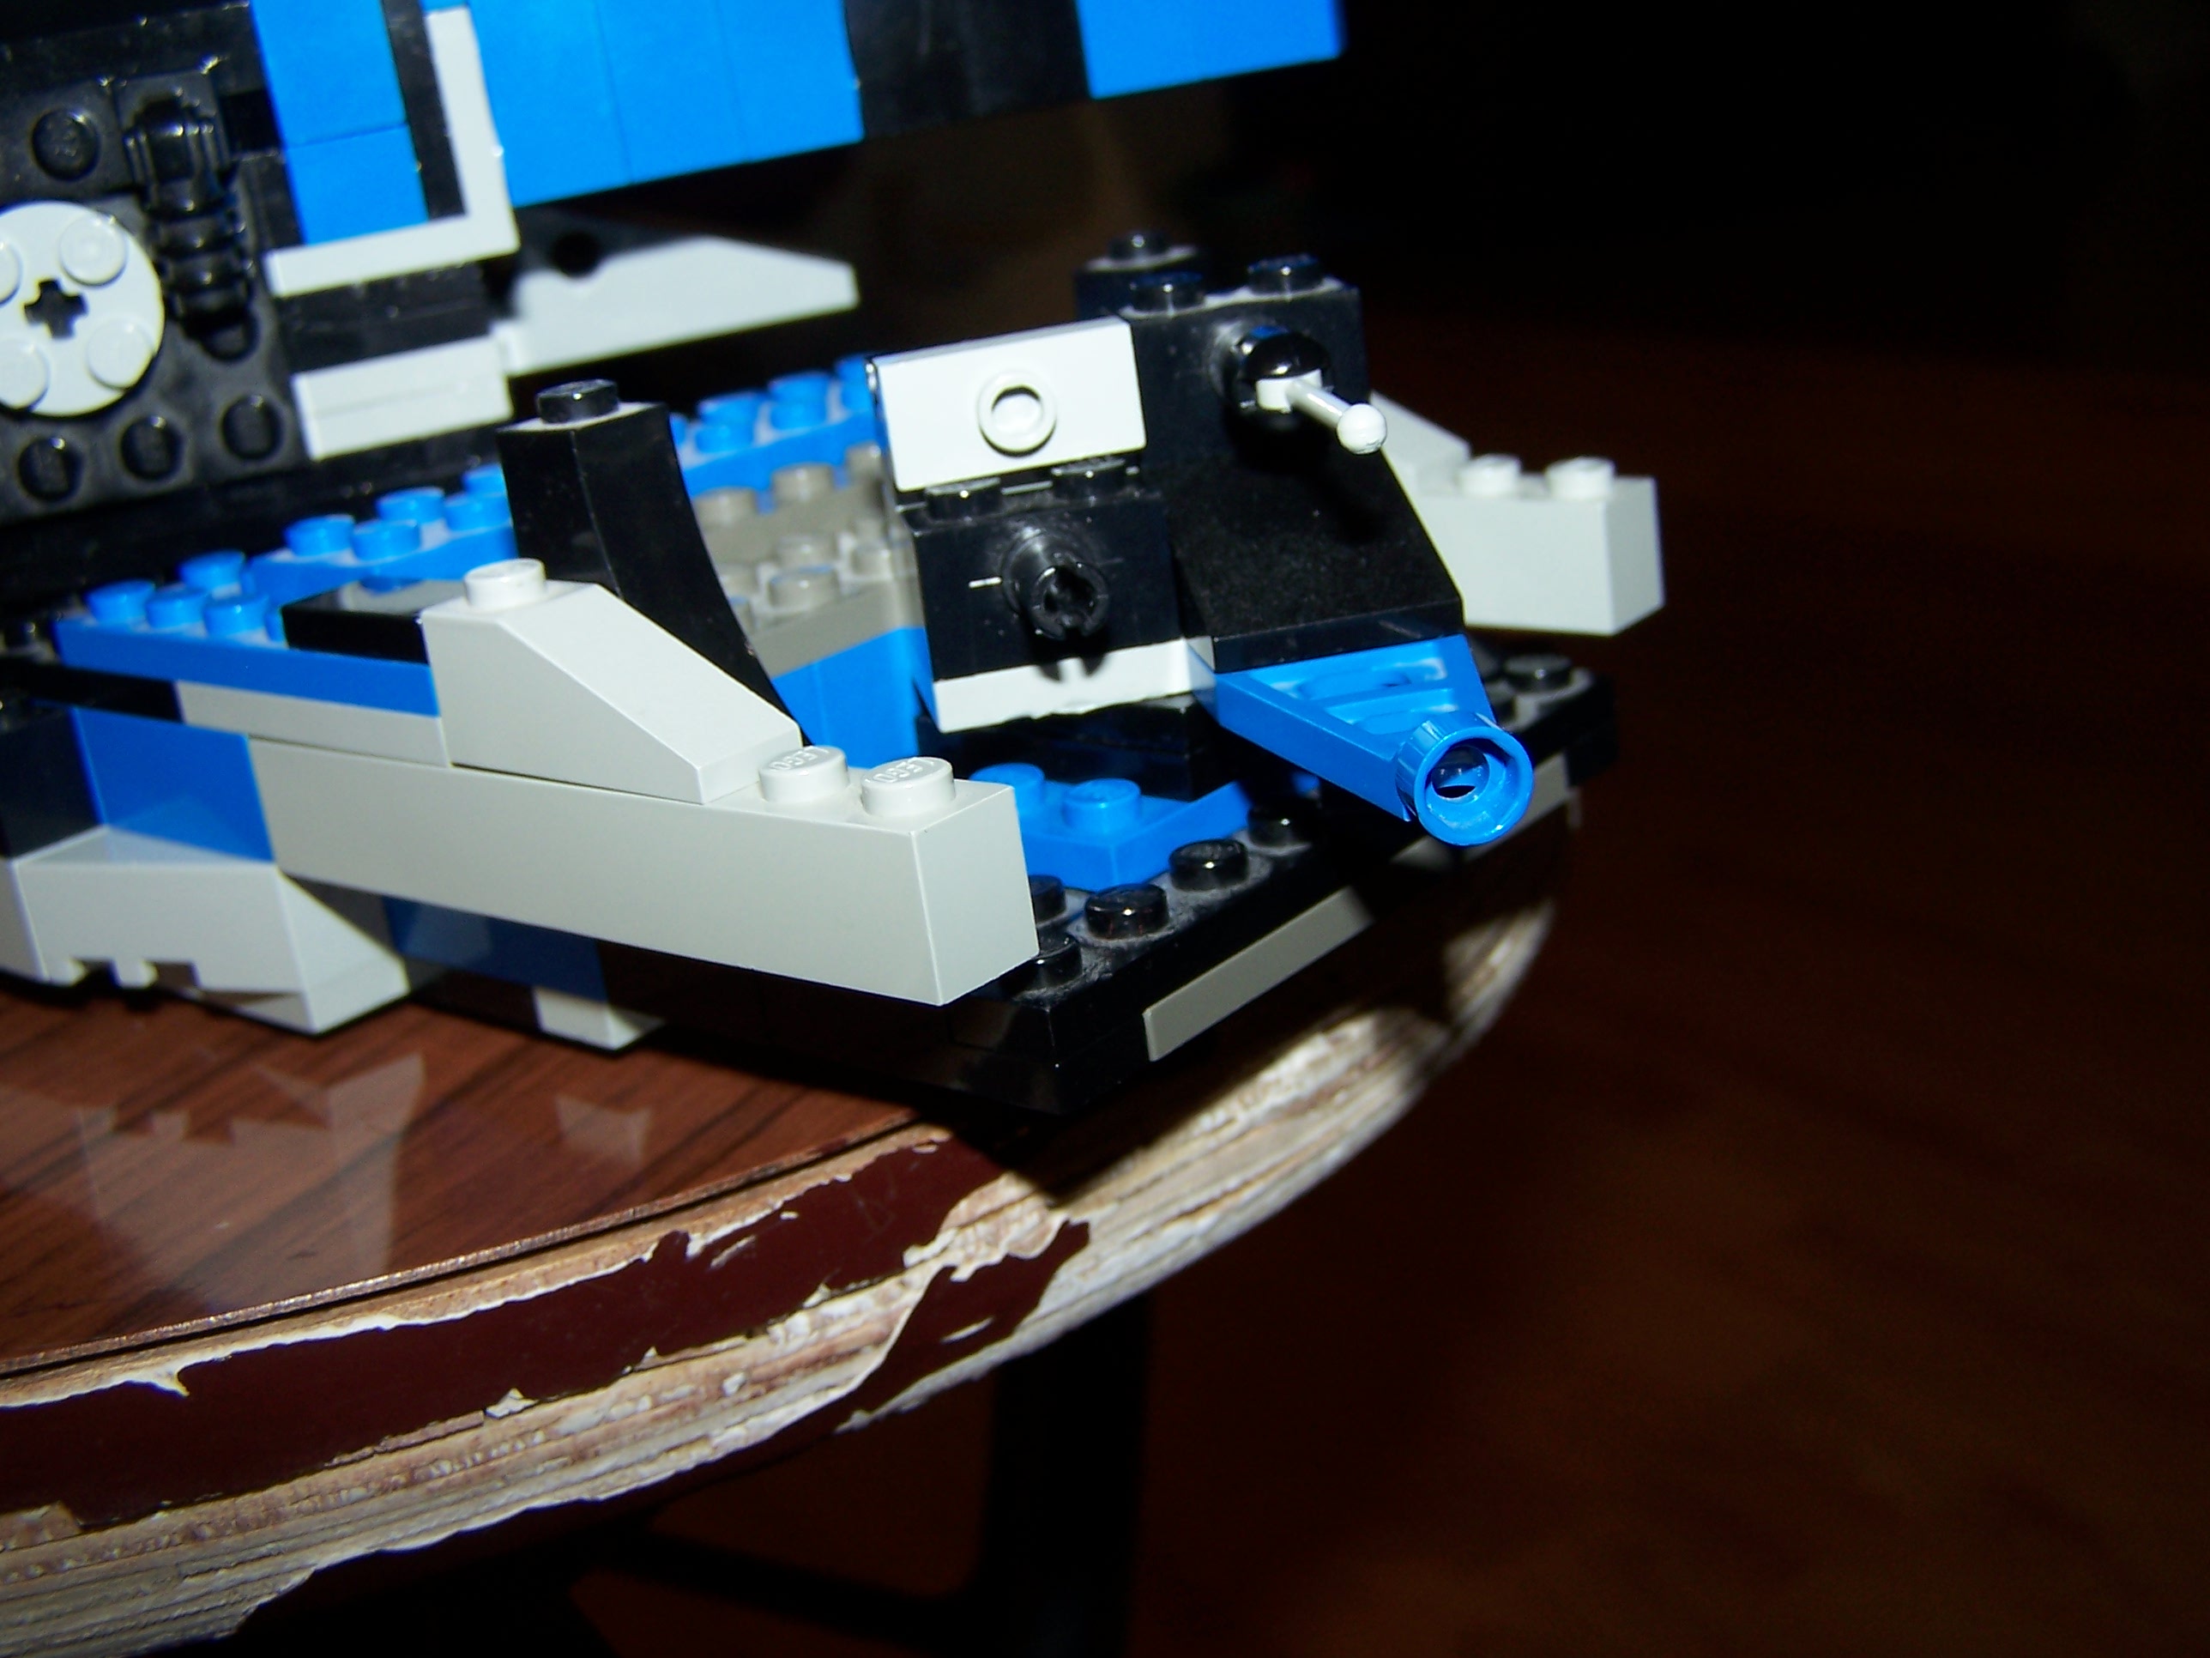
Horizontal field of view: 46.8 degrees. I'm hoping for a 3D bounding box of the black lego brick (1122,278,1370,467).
[{"bbox_3d":[0.009,-0.030,0.168,0.016,0.010,0.008,-11,19,-7],"label":"black lego brick"}]

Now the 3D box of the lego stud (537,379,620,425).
[{"bbox_3d":[-0.032,-0.026,0.158,0.005,0.002,0.005,-7,18,3],"label":"lego stud"}]

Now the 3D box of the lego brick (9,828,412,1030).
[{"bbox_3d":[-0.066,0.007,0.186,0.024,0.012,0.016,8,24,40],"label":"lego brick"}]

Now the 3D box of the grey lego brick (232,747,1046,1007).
[{"bbox_3d":[-0.031,-0.001,0.157,0.064,0.011,0.008,8,24,40],"label":"grey lego brick"}]

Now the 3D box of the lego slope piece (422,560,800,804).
[{"bbox_3d":[-0.030,-0.009,0.151,0.024,0.011,0.008,8,24,40],"label":"lego slope piece"}]

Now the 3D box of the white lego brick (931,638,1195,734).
[{"bbox_3d":[-0.003,-0.010,0.164,0.016,0.003,0.008,-11,19,-7],"label":"white lego brick"}]

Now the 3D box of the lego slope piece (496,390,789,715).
[{"bbox_3d":[-0.025,-0.012,0.157,0.024,0.030,0.008,8,24,40],"label":"lego slope piece"}]

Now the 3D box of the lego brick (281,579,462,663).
[{"bbox_3d":[-0.045,-0.014,0.164,0.016,0.003,0.008,8,24,40],"label":"lego brick"}]

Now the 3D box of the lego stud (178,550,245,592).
[{"bbox_3d":[-0.067,-0.019,0.193,0.005,0.002,0.005,8,24,40],"label":"lego stud"}]

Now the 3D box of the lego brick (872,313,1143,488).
[{"bbox_3d":[-0.006,-0.027,0.159,0.016,0.008,0.005,-11,19,-7],"label":"lego brick"}]

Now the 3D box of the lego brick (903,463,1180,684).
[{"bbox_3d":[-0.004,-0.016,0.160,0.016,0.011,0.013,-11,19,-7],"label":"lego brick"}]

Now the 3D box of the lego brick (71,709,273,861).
[{"bbox_3d":[-0.064,-0.005,0.185,0.024,0.010,0.008,8,24,40],"label":"lego brick"}]

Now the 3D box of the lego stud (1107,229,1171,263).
[{"bbox_3d":[0.003,-0.045,0.197,0.005,0.002,0.005,8,24,40],"label":"lego stud"}]

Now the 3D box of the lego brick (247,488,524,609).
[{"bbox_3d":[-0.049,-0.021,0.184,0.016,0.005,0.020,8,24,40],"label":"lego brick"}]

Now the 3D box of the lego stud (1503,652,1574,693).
[{"bbox_3d":[0.032,-0.011,0.187,0.005,0.002,0.005,-7,18,3],"label":"lego stud"}]

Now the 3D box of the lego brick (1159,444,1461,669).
[{"bbox_3d":[0.012,-0.019,0.164,0.016,0.010,0.024,-11,19,-7],"label":"lego brick"}]

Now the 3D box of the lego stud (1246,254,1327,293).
[{"bbox_3d":[0.012,-0.036,0.167,0.005,0.002,0.005,-11,19,-7],"label":"lego stud"}]

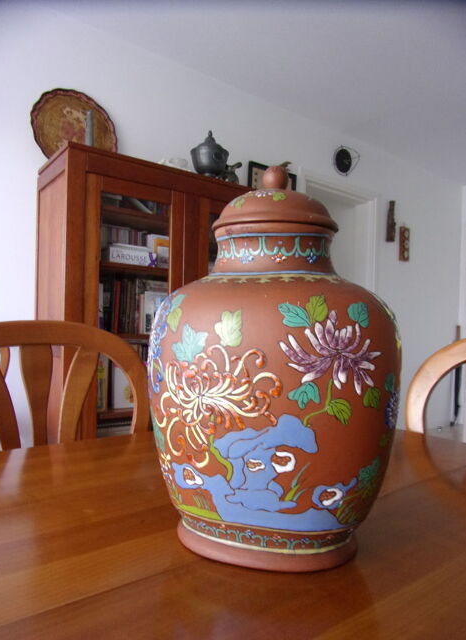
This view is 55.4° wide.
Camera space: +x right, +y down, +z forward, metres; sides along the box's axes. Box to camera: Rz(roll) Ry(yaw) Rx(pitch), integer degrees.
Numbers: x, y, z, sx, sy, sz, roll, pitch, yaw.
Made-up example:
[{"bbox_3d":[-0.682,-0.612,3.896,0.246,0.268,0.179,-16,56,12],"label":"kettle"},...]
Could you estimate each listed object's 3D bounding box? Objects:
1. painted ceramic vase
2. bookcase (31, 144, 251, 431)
[{"bbox_3d":[0.049,0.031,0.569,0.311,0.456,0.311,1,0,0],"label":"painted ceramic vase"},{"bbox_3d":[-0.332,0.159,2.241,1.132,1.693,0.474,1,0,-37],"label":"bookcase"}]

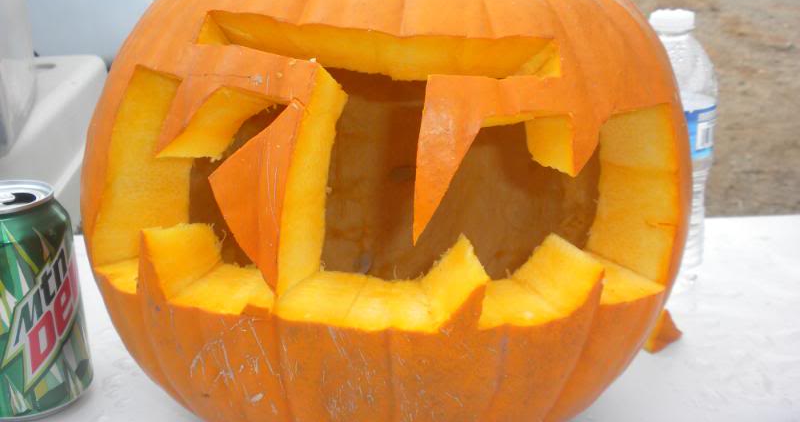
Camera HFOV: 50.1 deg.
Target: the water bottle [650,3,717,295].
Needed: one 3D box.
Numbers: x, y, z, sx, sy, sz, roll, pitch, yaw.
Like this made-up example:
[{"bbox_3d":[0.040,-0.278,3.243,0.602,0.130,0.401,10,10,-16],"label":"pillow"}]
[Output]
[{"bbox_3d":[0.194,-0.048,0.627,0.065,0.197,0.065,2,19,10],"label":"water bottle"}]

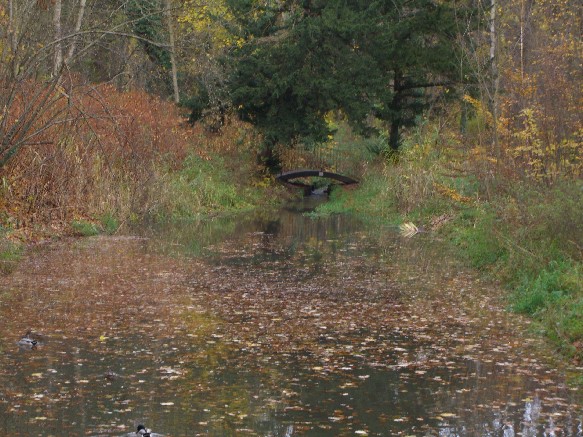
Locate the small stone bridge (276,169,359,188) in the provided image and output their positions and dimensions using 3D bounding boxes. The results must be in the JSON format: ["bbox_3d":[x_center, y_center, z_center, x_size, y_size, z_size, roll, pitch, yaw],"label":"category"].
[{"bbox_3d":[1.222,-1.917,92.000,3.900,0.950,1.400,0,2,-7],"label":"small stone bridge"}]

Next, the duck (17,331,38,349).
[{"bbox_3d":[-4.470,2.054,32.500,0.420,0.200,0.200,2,3,33],"label":"duck"}]

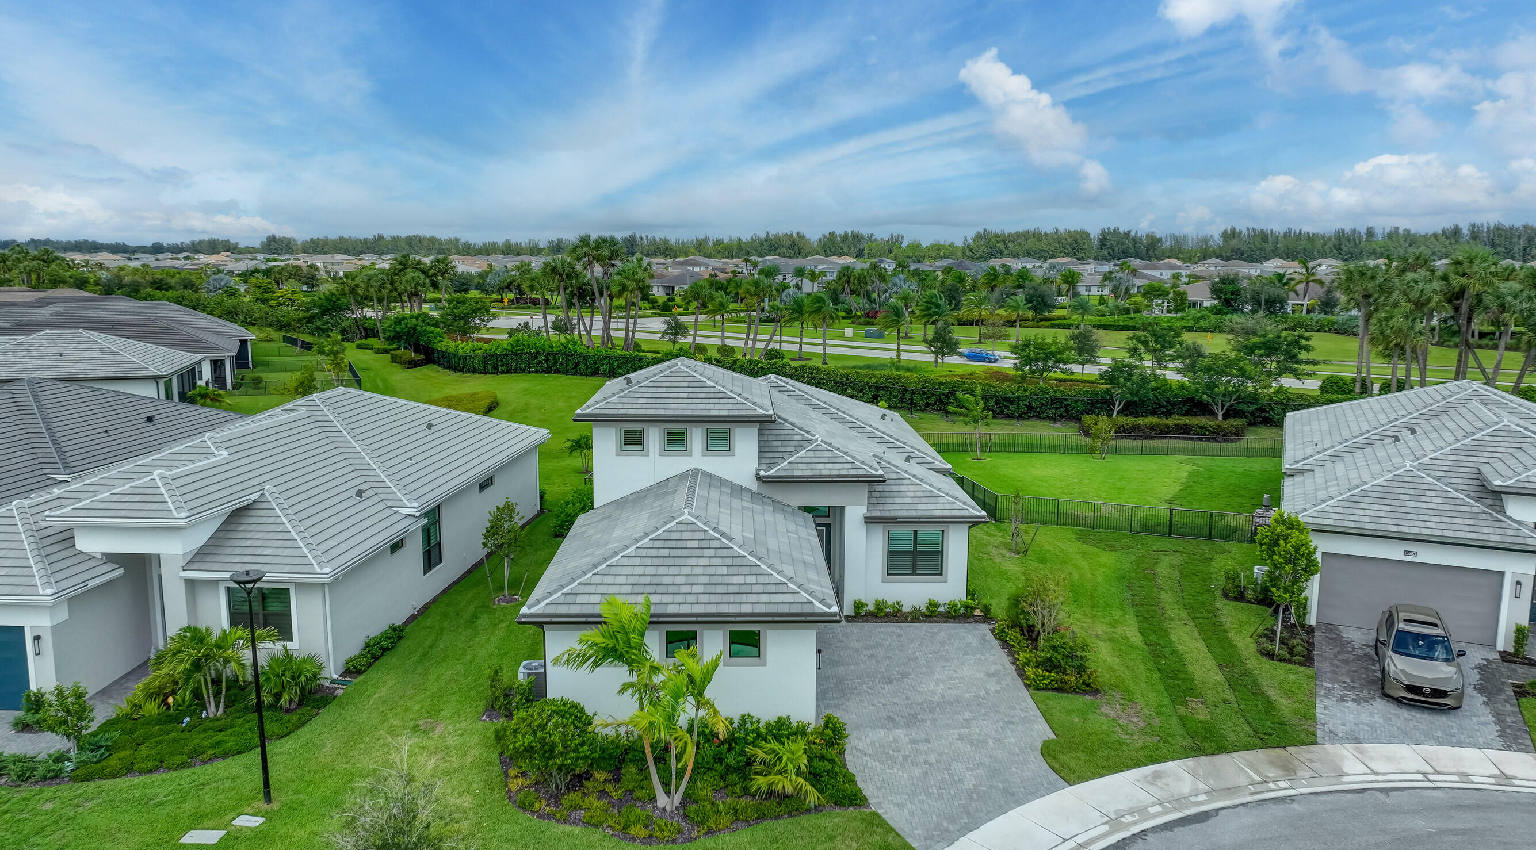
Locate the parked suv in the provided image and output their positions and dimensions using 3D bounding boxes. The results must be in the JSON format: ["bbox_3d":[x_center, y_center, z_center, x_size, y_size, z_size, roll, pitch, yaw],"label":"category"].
[{"bbox_3d":[18.175,6.390,29.702,1.900,1.690,4.580,5,10,27],"label":"parked suv"}]

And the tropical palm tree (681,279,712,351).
[{"bbox_3d":[-8.852,-13.254,130.265,3.900,9.200,3.900,0,9,0],"label":"tropical palm tree"}]

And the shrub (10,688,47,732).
[{"bbox_3d":[-19.491,7.419,28.099,1.080,1.000,1.000,0,10,0],"label":"shrub"}]

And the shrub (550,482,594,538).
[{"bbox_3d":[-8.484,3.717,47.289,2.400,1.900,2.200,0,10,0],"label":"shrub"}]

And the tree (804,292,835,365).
[{"bbox_3d":[5.495,-10.280,113.379,3.450,7.760,3.400,0,10,0],"label":"tree"}]

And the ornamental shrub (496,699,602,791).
[{"bbox_3d":[-5.111,7.434,24.646,2.380,2.120,2.200,0,10,0],"label":"ornamental shrub"}]

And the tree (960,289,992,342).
[{"bbox_3d":[28.886,-14.746,145.424,4.300,7.200,4.300,0,9,0],"label":"tree"}]

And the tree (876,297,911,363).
[{"bbox_3d":[13.399,-10.019,113.777,3.850,7.110,3.600,0,10,0],"label":"tree"}]

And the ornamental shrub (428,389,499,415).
[{"bbox_3d":[-23.379,-1.614,81.822,5.400,1.100,6.000,0,9,0],"label":"ornamental shrub"}]

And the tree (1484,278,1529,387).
[{"bbox_3d":[58.241,-6.491,84.086,3.800,10.060,3.800,0,10,0],"label":"tree"}]

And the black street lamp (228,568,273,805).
[{"bbox_3d":[-11.061,5.755,23.169,0.800,5.400,0.800,0,9,0],"label":"black street lamp"}]

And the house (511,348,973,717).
[{"bbox_3d":[0.495,1.368,40.972,13.900,8.200,31.500,0,9,-1],"label":"house"}]

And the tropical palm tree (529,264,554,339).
[{"bbox_3d":[-29.397,-15.810,138.780,3.280,10.200,3.400,0,10,0],"label":"tropical palm tree"}]

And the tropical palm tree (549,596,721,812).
[{"bbox_3d":[-2.861,6.248,23.627,3.800,4.800,3.300,0,10,0],"label":"tropical palm tree"}]

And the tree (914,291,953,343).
[{"bbox_3d":[22.323,-14.593,143.424,4.800,7.200,4.800,0,9,0],"label":"tree"}]

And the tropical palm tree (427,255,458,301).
[{"bbox_3d":[-48.656,-19.730,159.357,4.400,11.060,4.300,0,10,0],"label":"tropical palm tree"}]

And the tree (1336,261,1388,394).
[{"bbox_3d":[50.872,-8.116,91.089,4.000,11.400,4.000,0,9,0],"label":"tree"}]

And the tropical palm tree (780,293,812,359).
[{"bbox_3d":[3.157,-11.065,119.173,3.490,7.380,3.400,0,10,0],"label":"tropical palm tree"}]

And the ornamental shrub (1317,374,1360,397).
[{"bbox_3d":[49.636,-3.346,92.840,3.300,2.000,3.200,0,9,0],"label":"ornamental shrub"}]

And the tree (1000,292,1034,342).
[{"bbox_3d":[34.234,-14.467,145.456,4.300,6.800,4.300,0,9,0],"label":"tree"}]

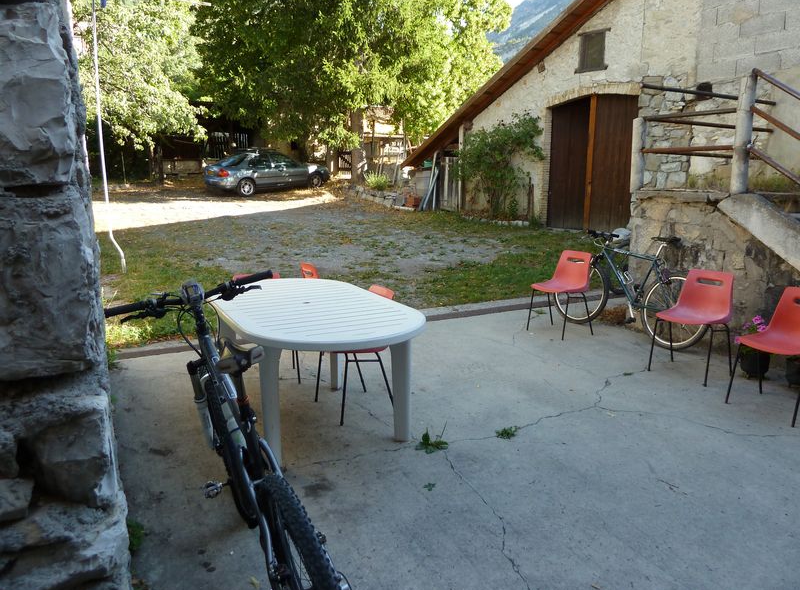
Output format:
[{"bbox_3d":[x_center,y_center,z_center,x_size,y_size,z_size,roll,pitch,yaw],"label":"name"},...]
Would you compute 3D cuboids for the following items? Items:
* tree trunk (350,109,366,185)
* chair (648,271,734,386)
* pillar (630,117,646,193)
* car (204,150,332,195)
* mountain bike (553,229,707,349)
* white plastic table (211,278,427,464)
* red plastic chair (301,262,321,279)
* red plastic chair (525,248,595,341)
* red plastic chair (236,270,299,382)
[{"bbox_3d":[-1.336,-4.813,18.600,0.450,2.500,0.450,0,11,0],"label":"tree trunk"},{"bbox_3d":[2.208,0.220,4.336,0.431,0.769,0.465,-8,14,-37],"label":"chair"},{"bbox_3d":[2.402,-1.405,5.820,0.130,0.765,0.130,9,14,37],"label":"pillar"},{"bbox_3d":[-4.557,-4.306,20.248,4.500,1.440,1.750,-15,19,-40],"label":"car"},{"bbox_3d":[2.119,-0.090,5.399,0.549,0.960,1.691,-8,14,-34],"label":"mountain bike"},{"bbox_3d":[-0.547,0.411,3.468,0.996,0.730,1.779,-6,13,-28],"label":"white plastic table"},{"bbox_3d":[-0.590,0.082,5.013,0.431,0.769,0.465,-6,13,-29],"label":"red plastic chair"},{"bbox_3d":[1.531,-0.013,5.497,0.431,0.769,0.465,-8,14,-34],"label":"red plastic chair"},{"bbox_3d":[-0.981,0.247,4.183,0.465,0.769,0.431,-4,12,-20],"label":"red plastic chair"}]

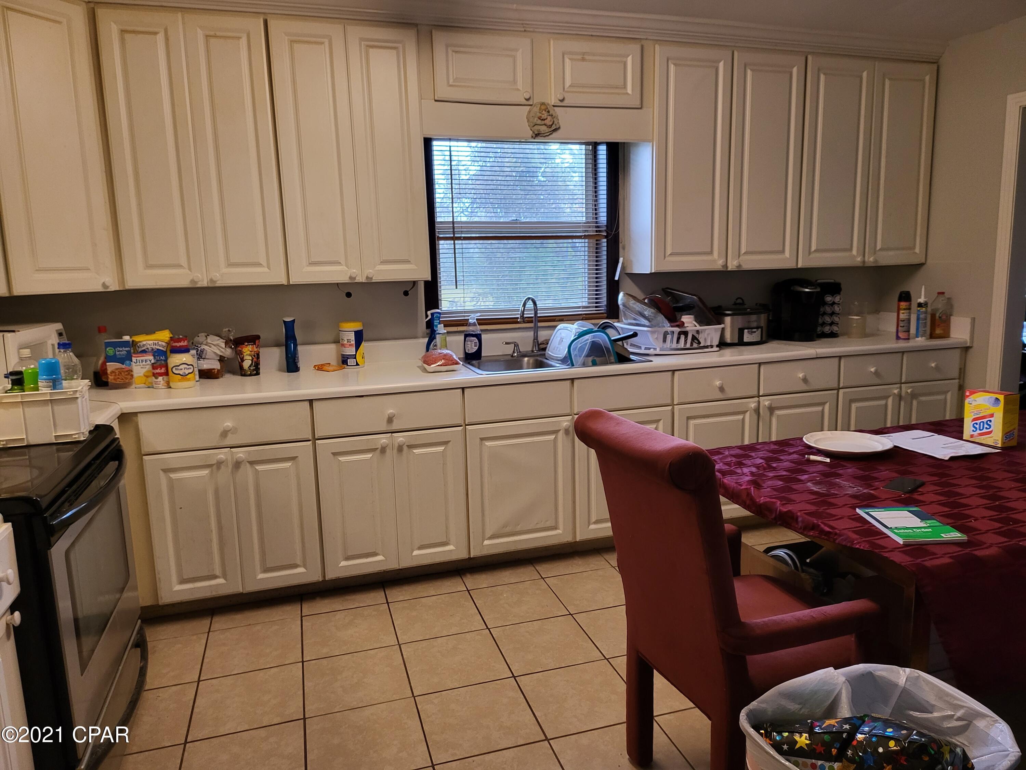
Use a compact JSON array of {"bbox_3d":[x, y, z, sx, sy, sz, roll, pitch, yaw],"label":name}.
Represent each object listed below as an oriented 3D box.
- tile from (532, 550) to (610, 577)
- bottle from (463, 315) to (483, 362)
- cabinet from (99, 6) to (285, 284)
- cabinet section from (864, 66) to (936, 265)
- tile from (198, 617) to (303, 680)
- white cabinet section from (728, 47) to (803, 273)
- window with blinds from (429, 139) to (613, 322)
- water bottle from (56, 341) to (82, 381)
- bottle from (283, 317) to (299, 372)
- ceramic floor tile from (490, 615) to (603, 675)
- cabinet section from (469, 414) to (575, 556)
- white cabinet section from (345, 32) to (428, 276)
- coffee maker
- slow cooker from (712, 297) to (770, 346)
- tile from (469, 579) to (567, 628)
[{"bbox_3d":[0.261,0.818,3.233,0.330,0.010,0.191,-5,10,-17],"label":"tile"},{"bbox_3d":[-0.202,-0.241,3.583,0.090,0.234,0.060,-1,10,2],"label":"bottle"},{"bbox_3d":[-1.300,-0.937,2.957,0.606,1.045,0.311,-5,10,-17],"label":"cabinet"},{"bbox_3d":[2.062,-1.212,3.997,0.414,1.055,0.290,-5,10,-17],"label":"cabinet section"},{"bbox_3d":[-0.940,0.959,2.595,0.330,0.010,0.330,-5,10,-17],"label":"tile"},{"bbox_3d":[1.248,-1.146,3.751,0.424,1.055,0.290,-5,10,-17],"label":"white cabinet section"},{"bbox_3d":[0.058,-0.781,3.603,0.982,0.945,0.074,-5,10,-17],"label":"window with blinds"},{"bbox_3d":[-1.377,-0.011,2.213,0.083,0.246,0.083,-5,10,-17],"label":"water bottle"},{"bbox_3d":[-0.977,-0.177,3.138,0.064,0.240,0.060,-5,10,-17],"label":"bottle"},{"bbox_3d":[0.126,0.961,2.650,0.339,0.012,0.339,-5,10,-17],"label":"ceramic floor tile"},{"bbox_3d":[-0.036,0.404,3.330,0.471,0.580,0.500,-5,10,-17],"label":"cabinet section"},{"bbox_3d":[-0.574,-1.000,3.201,0.299,1.055,0.290,-5,10,-17],"label":"white cabinet section"},{"bbox_3d":[1.536,-0.415,3.868,0.250,0.328,0.320,-2,10,-1],"label":"coffee maker"},{"bbox_3d":[1.236,-0.352,3.865,0.382,0.248,0.261,-5,10,-17],"label":"slow cooker"},{"bbox_3d":[0.020,0.883,2.882,0.330,0.010,0.330,-5,10,-18],"label":"tile"}]

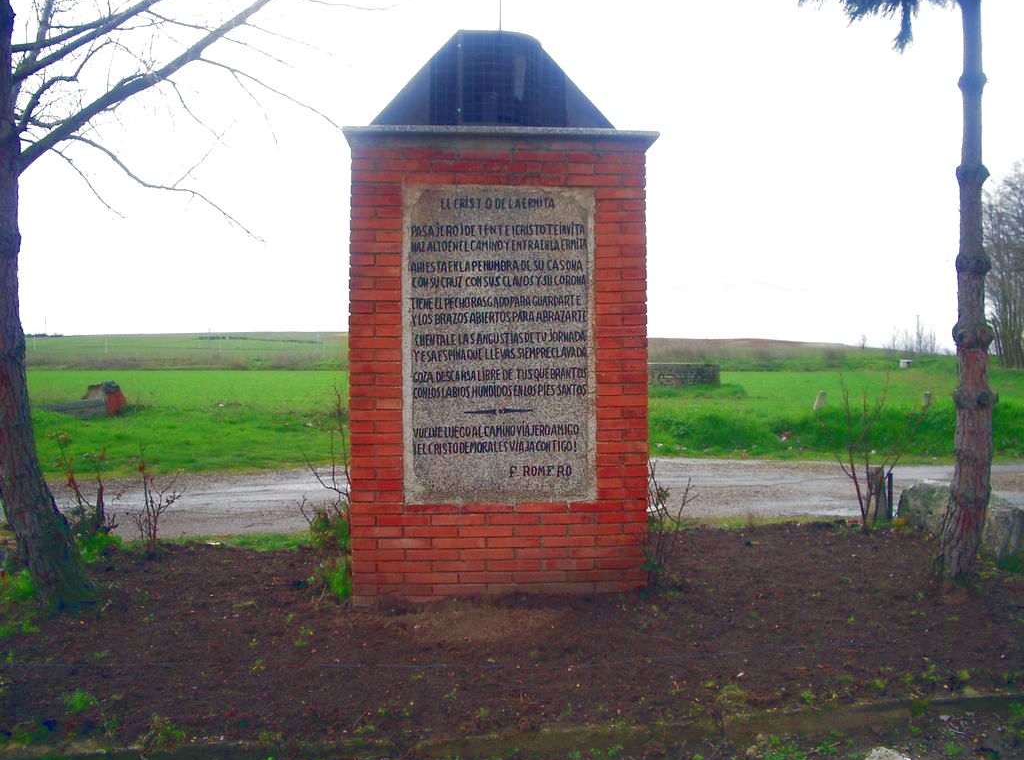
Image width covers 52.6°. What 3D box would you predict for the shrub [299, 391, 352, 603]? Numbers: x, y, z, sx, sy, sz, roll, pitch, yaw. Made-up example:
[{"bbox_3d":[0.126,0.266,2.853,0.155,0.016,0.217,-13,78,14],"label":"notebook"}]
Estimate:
[{"bbox_3d":[-0.917,0.564,5.080,0.260,1.020,0.280,0,1,-5],"label":"shrub"}]

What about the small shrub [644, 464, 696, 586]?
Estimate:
[{"bbox_3d":[0.784,0.710,5.120,0.250,0.610,0.250,0,1,-5],"label":"small shrub"}]

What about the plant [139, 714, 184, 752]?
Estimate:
[{"bbox_3d":[-1.066,1.075,3.150,0.130,0.090,0.120,0,1,-5],"label":"plant"}]

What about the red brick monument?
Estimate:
[{"bbox_3d":[-0.082,-0.337,5.355,1.480,2.750,0.900,0,1,-5],"label":"red brick monument"}]

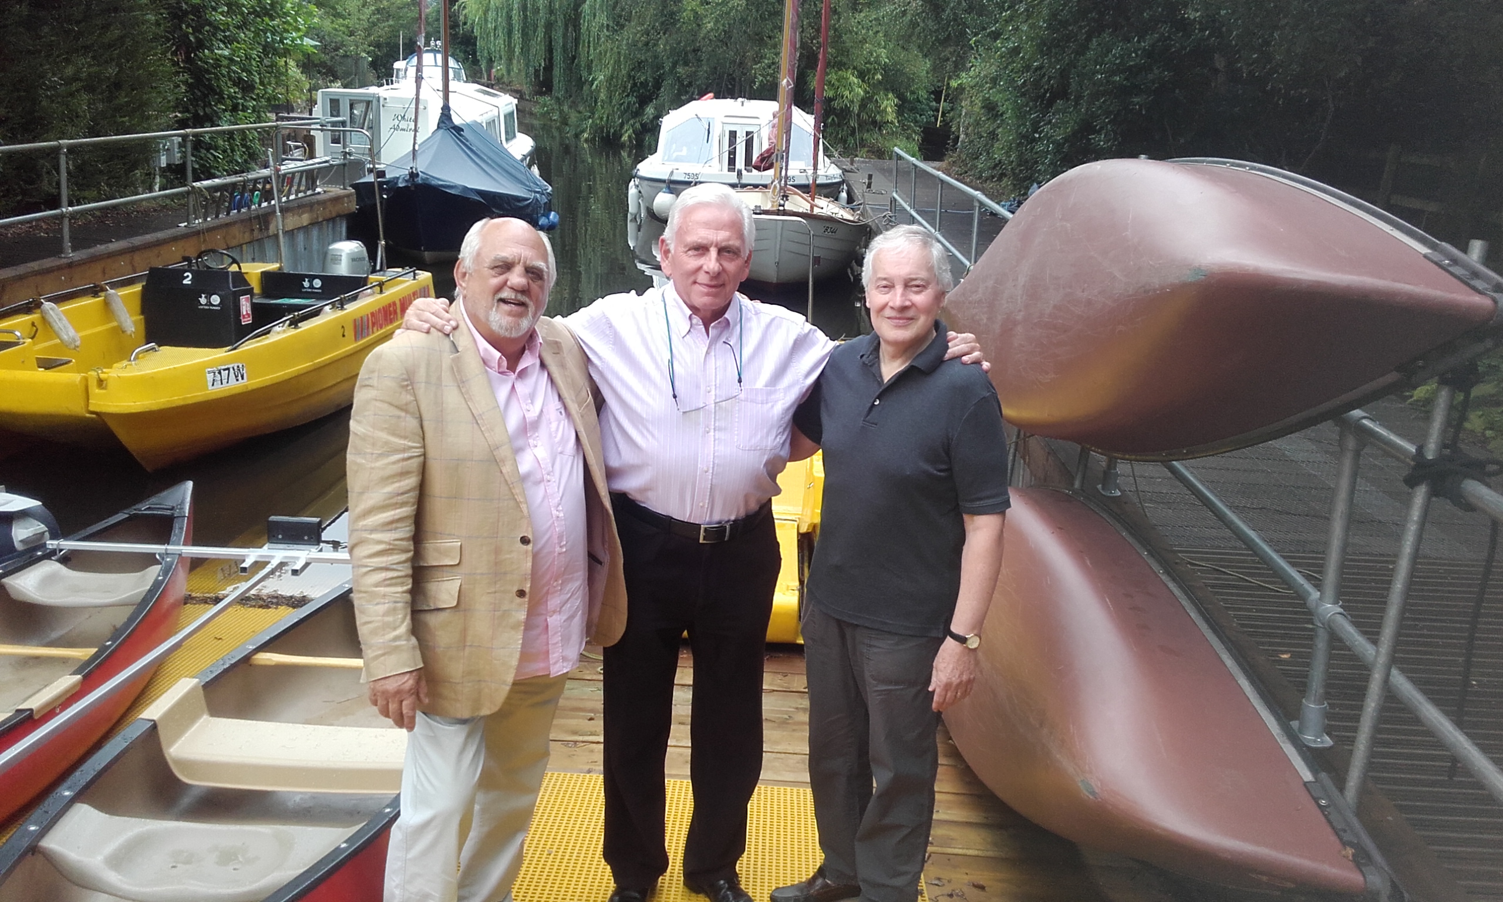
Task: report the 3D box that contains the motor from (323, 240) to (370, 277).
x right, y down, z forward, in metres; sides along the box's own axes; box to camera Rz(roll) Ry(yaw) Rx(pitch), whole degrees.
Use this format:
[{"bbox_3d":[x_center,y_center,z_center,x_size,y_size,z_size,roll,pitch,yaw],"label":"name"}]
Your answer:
[{"bbox_3d":[-3.972,-1.442,12.475,0.390,1.250,0.640,5,17,10],"label":"motor"}]

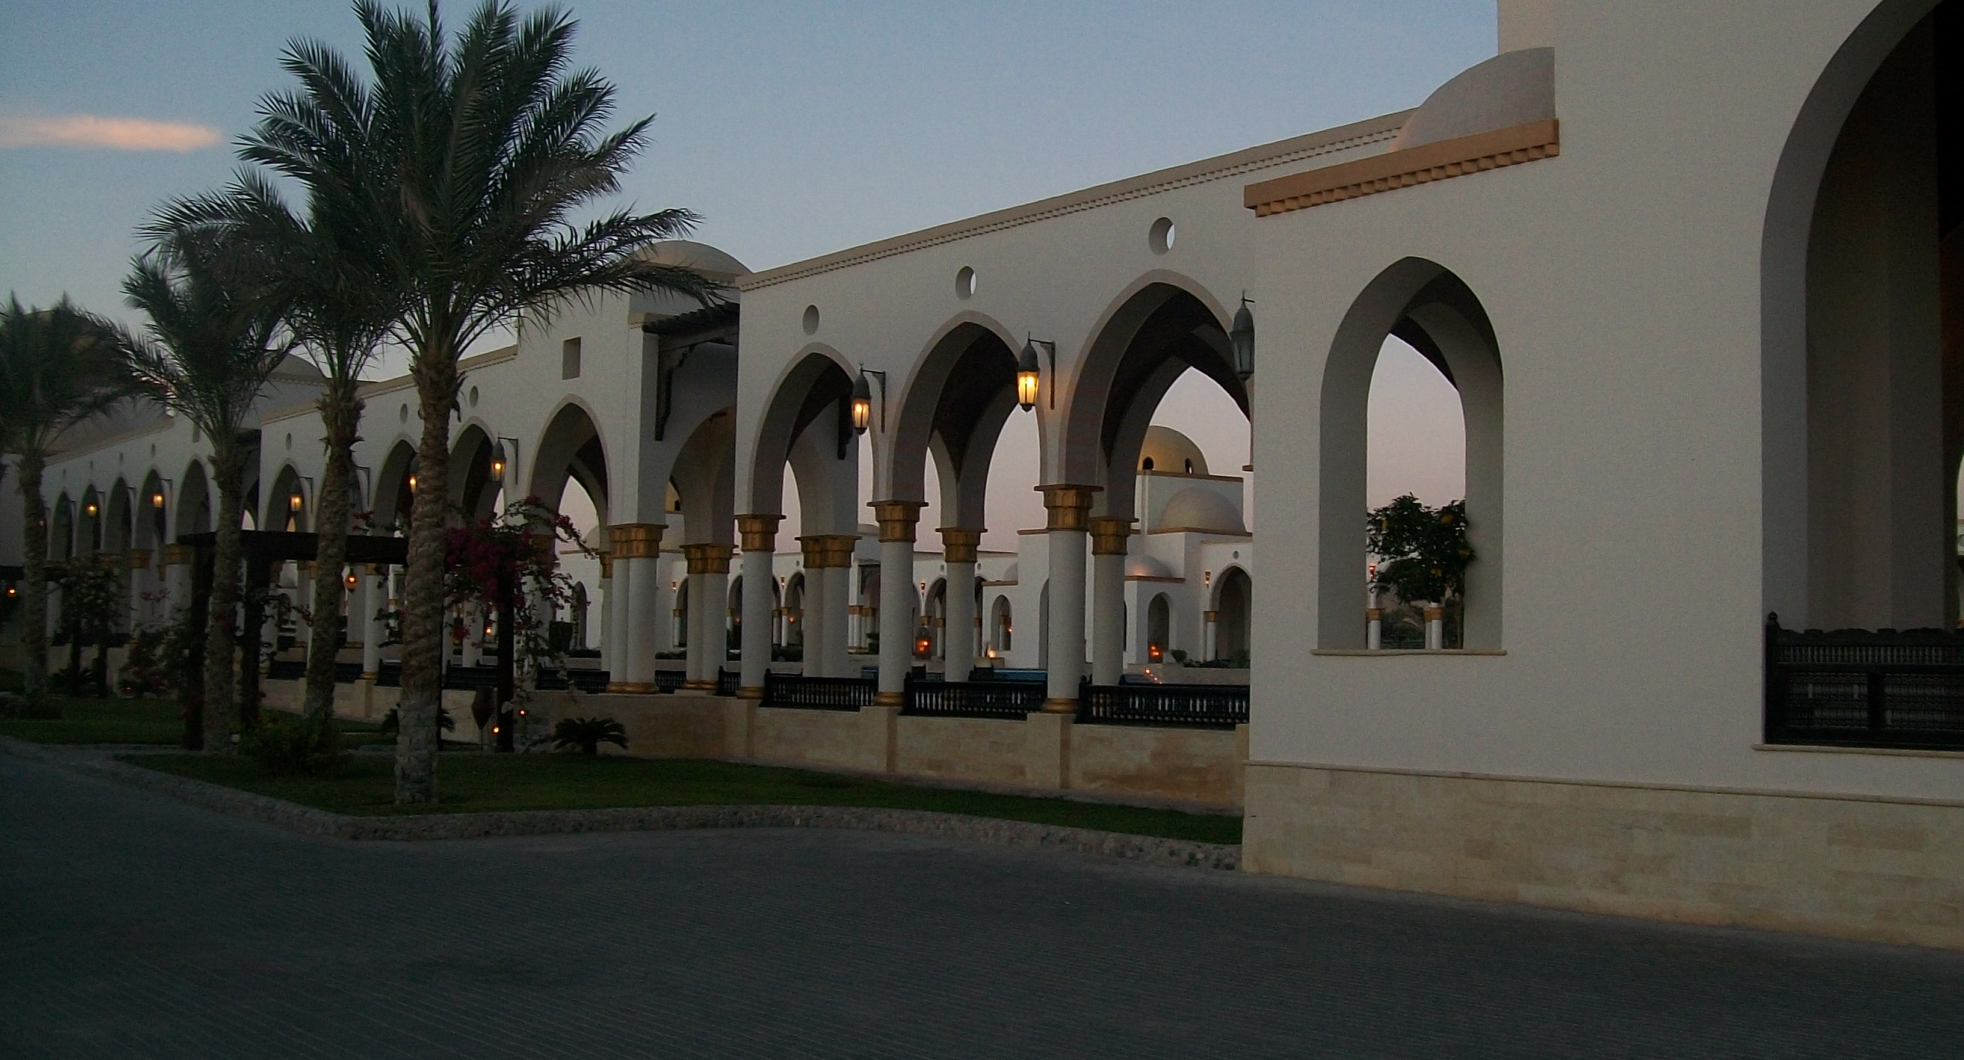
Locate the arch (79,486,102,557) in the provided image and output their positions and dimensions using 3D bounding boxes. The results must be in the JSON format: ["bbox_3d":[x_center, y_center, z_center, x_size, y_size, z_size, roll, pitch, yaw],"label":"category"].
[{"bbox_3d":[-23.431,-0.235,54.093,0.500,1.980,2.600,4,-5,-38],"label":"arch"}]

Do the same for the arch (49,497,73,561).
[{"bbox_3d":[-30.533,-0.159,68.529,0.572,2.258,3.350,4,-5,-36],"label":"arch"}]

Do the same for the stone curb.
[{"bbox_3d":[-7.725,3.072,24.069,23.355,0.286,5.187,-3,-6,43],"label":"stone curb"}]

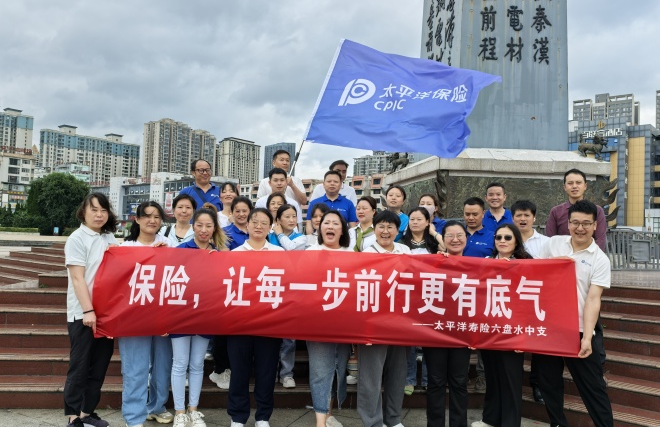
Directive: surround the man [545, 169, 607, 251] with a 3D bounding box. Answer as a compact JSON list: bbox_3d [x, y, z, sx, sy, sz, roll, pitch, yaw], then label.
[{"bbox_3d":[2.133,0.485,4.500,0.520,1.750,0.340,2,-2,13],"label":"man"}]

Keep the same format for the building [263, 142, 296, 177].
[{"bbox_3d":[-64.993,-37.799,691.205,36.000,111.000,32.000,3,-2,-21],"label":"building"}]

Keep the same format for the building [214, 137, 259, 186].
[{"bbox_3d":[-101.313,-33.974,586.028,20.000,96.000,47.000,1,-2,37],"label":"building"}]

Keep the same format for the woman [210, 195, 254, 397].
[{"bbox_3d":[-0.740,0.652,4.147,0.470,1.580,0.360,2,-2,-6],"label":"woman"}]

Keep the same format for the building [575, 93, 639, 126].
[{"bbox_3d":[192.309,-31.846,355.179,37.000,100.000,25.000,1,-2,38],"label":"building"}]

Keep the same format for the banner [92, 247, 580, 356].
[{"bbox_3d":[0.020,0.580,3.410,3.230,0.630,0.160,2,-2,2],"label":"banner"}]

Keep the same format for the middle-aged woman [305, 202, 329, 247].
[{"bbox_3d":[-0.120,0.681,4.328,0.450,1.540,0.320,2,-2,-3],"label":"middle-aged woman"}]

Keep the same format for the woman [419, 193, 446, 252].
[{"bbox_3d":[0.904,0.592,4.678,0.450,1.550,0.330,1,-2,12],"label":"woman"}]

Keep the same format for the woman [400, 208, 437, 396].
[{"bbox_3d":[0.674,0.726,4.128,0.450,1.550,0.330,2,-2,3],"label":"woman"}]

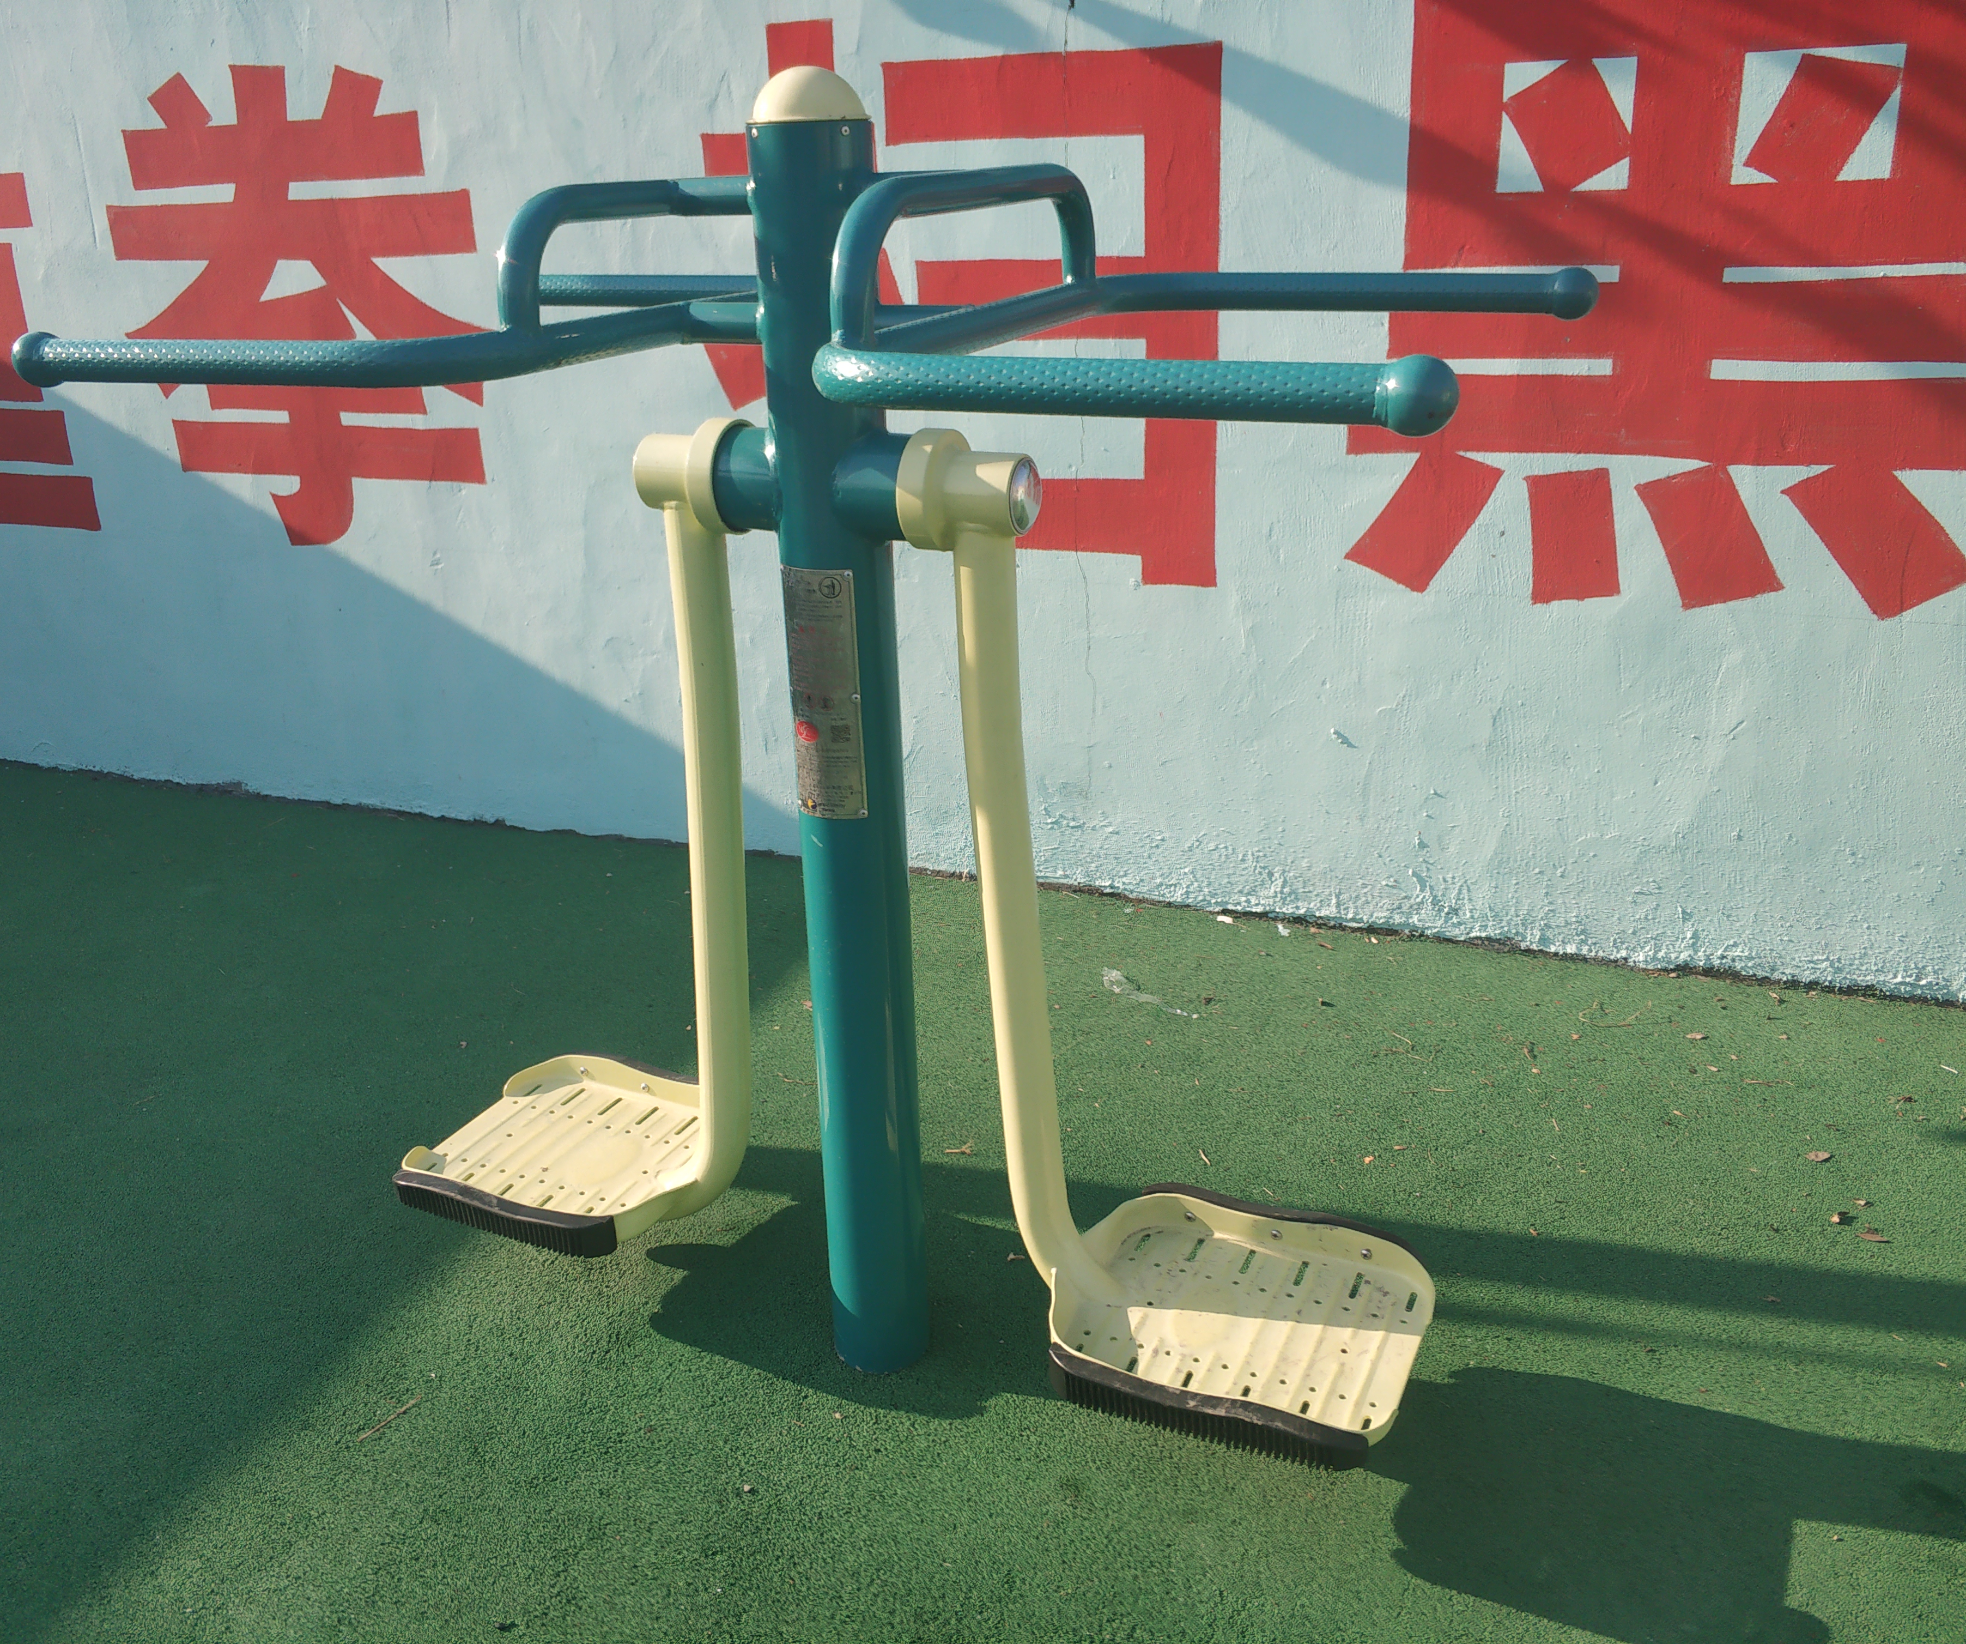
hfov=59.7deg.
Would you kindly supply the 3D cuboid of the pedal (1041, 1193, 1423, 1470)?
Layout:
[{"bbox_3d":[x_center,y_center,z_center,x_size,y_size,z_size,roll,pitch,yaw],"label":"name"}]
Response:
[{"bbox_3d":[0.276,0.536,1.864,0.384,0.058,0.342,7,25,25],"label":"pedal"}]

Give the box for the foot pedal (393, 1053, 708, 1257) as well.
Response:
[{"bbox_3d":[-0.519,0.418,2.211,0.384,0.058,0.342,9,25,24],"label":"foot pedal"}]

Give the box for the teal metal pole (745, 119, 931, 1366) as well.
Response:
[{"bbox_3d":[-0.140,-0.006,1.831,0.114,1.384,0.114,-1,22,1],"label":"teal metal pole"}]

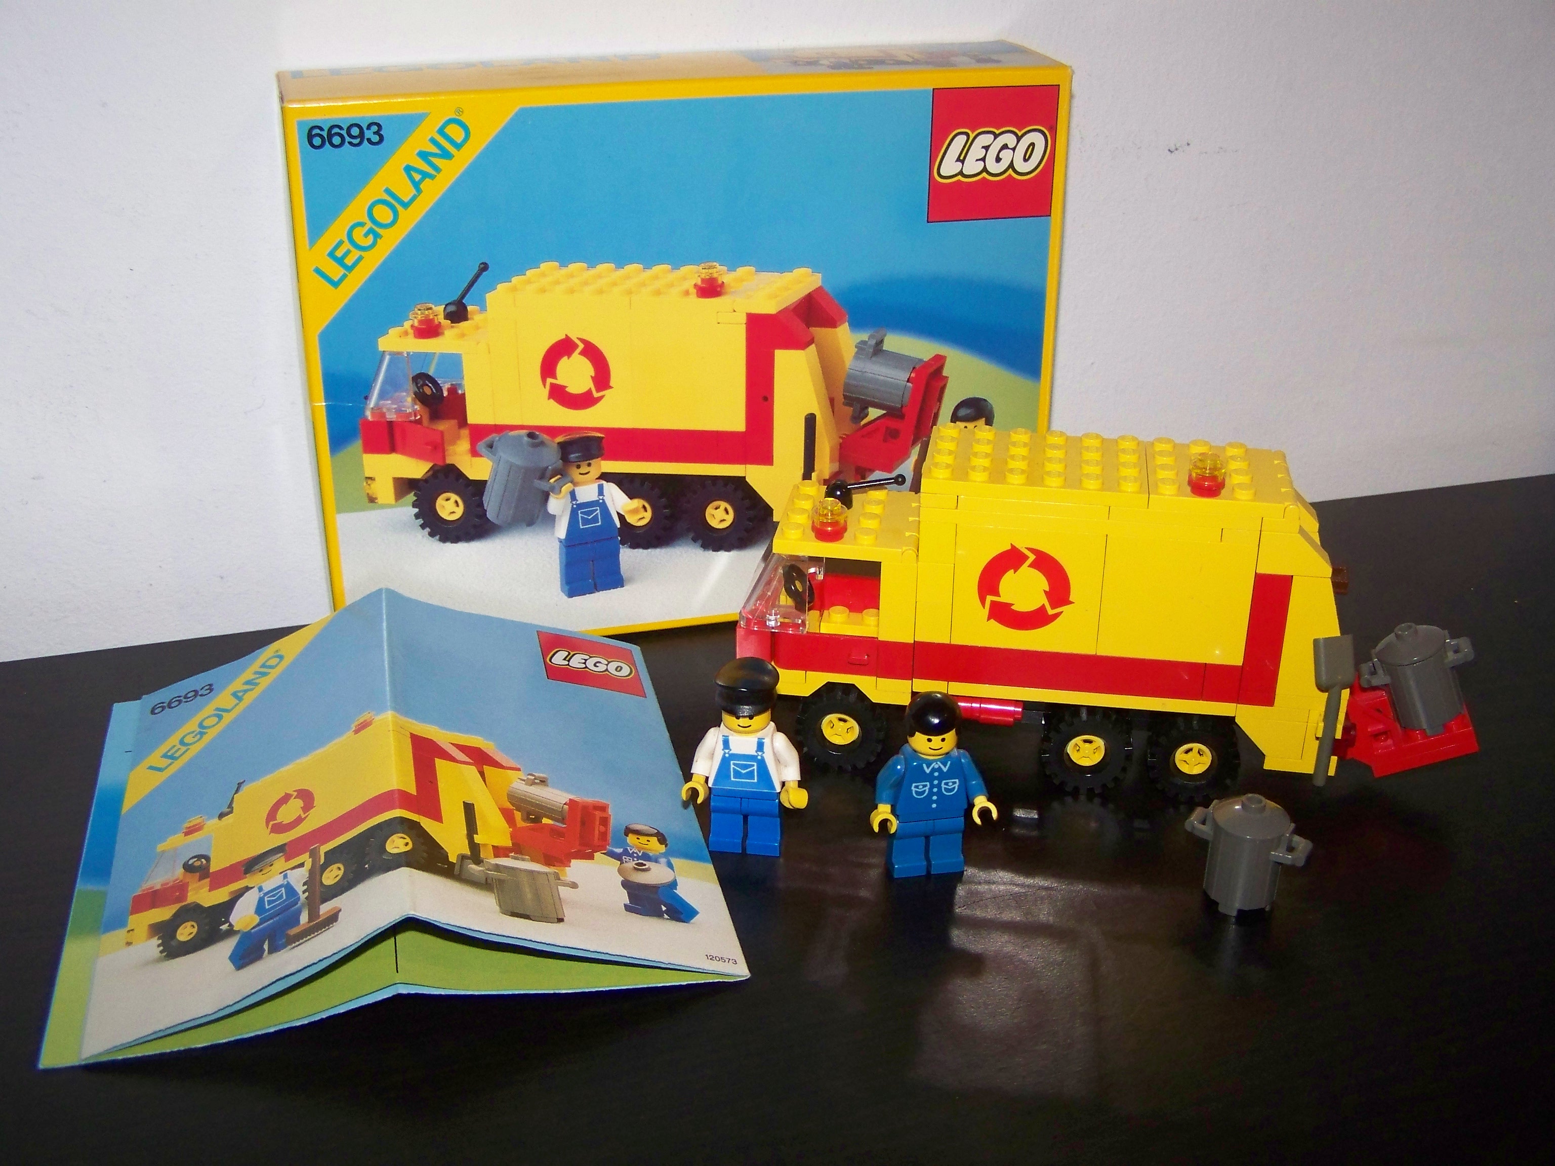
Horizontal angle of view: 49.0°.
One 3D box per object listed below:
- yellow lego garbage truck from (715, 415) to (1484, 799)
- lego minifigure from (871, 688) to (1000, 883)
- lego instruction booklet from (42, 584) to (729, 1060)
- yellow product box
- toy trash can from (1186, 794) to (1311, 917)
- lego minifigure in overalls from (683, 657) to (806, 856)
[{"bbox_3d":[0.076,0.004,0.389,0.166,0.082,0.040,4,26,8],"label":"yellow lego garbage truck"},{"bbox_3d":[0.032,0.042,0.356,0.026,0.041,0.013,-4,26,-8],"label":"lego minifigure"},{"bbox_3d":[-0.085,0.042,0.374,0.132,0.024,0.139,-5,26,-12],"label":"lego instruction booklet"},{"bbox_3d":[-0.025,-0.063,0.456,0.193,0.143,0.047,-7,26,-15],"label":"yellow product box"},{"bbox_3d":[0.096,0.054,0.351,0.025,0.024,0.016,9,27,18],"label":"toy trash can"},{"bbox_3d":[-0.006,0.037,0.363,0.027,0.043,0.014,4,26,7],"label":"lego minifigure in overalls"}]

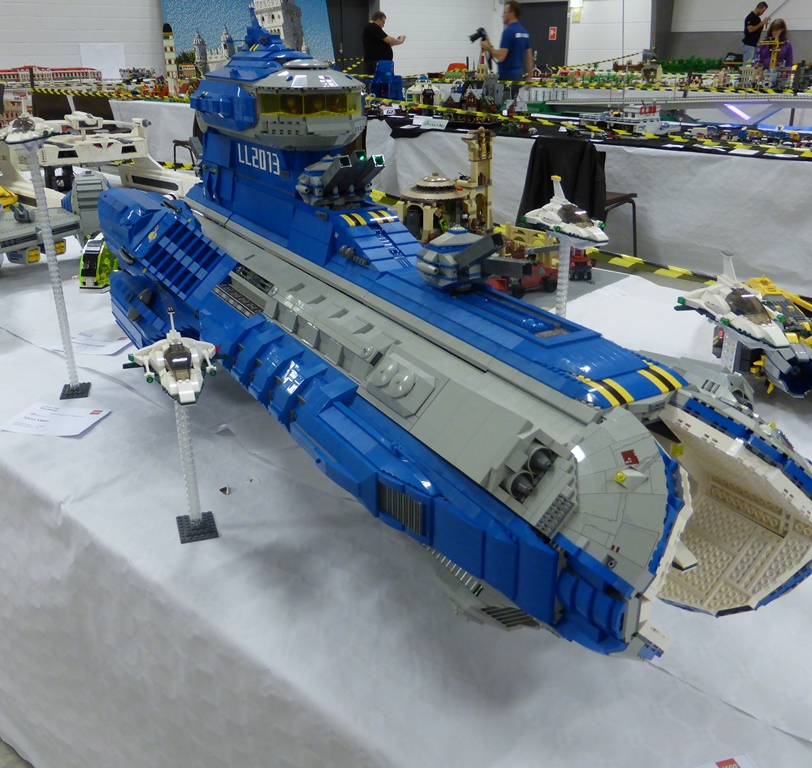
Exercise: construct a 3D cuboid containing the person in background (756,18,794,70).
[{"bbox_3d":[4.493,-3.701,10.047,0.460,1.624,0.360,10,25,23],"label":"person in background"}]

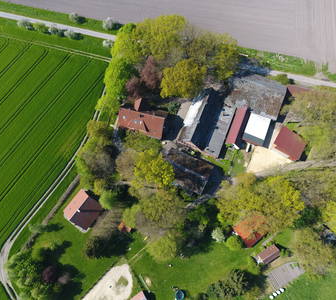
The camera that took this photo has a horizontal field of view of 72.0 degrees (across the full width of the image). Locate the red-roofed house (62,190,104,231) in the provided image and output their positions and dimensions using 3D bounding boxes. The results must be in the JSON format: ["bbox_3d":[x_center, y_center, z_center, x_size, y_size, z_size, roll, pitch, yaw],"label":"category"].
[{"bbox_3d":[-37.648,26.487,102.615,13.300,8.070,11.780,36,78,9],"label":"red-roofed house"}]

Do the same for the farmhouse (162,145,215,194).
[{"bbox_3d":[8.761,9.356,107.487,21.250,7.740,14.700,26,76,7],"label":"farmhouse"}]

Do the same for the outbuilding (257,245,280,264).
[{"bbox_3d":[43.713,45.172,99.592,8.020,4.010,4.890,-31,77,-8],"label":"outbuilding"}]

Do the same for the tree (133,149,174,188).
[{"bbox_3d":[-6.442,8.480,104.223,18.200,14.500,17.800,0,75,0],"label":"tree"}]

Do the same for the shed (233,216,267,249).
[{"bbox_3d":[35.910,33.220,99.500,13.290,6.200,10.280,-37,76,-11],"label":"shed"}]

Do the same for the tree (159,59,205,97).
[{"bbox_3d":[7.621,-34.809,115.329,22.000,16.000,21.000,0,75,0],"label":"tree"}]

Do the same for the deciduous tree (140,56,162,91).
[{"bbox_3d":[-8.098,-37.149,115.453,10.500,17.000,11.500,0,75,0],"label":"deciduous tree"}]

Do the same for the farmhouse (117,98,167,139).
[{"bbox_3d":[-11.562,-15.937,112.824,21.670,10.840,15.500,15,75,4],"label":"farmhouse"}]

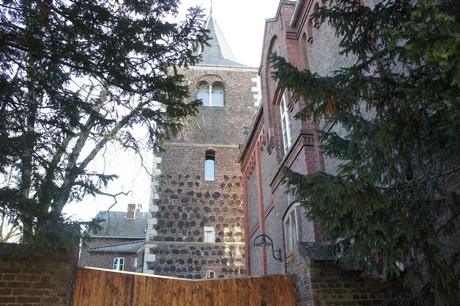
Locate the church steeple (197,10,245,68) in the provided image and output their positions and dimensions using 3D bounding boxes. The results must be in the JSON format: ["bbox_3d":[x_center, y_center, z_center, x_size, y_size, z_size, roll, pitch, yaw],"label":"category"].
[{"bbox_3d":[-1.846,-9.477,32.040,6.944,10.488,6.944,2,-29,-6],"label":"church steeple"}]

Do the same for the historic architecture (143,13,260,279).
[{"bbox_3d":[-1.692,-0.691,27.268,7.310,30.488,7.310,2,-29,-6],"label":"historic architecture"}]

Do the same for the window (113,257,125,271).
[{"bbox_3d":[-7.902,7.972,24.541,0.781,1.051,0.140,2,-29,-6],"label":"window"}]

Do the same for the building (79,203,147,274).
[{"bbox_3d":[-7.182,10.019,27.788,7.400,11.931,6.600,2,-29,-6],"label":"building"}]

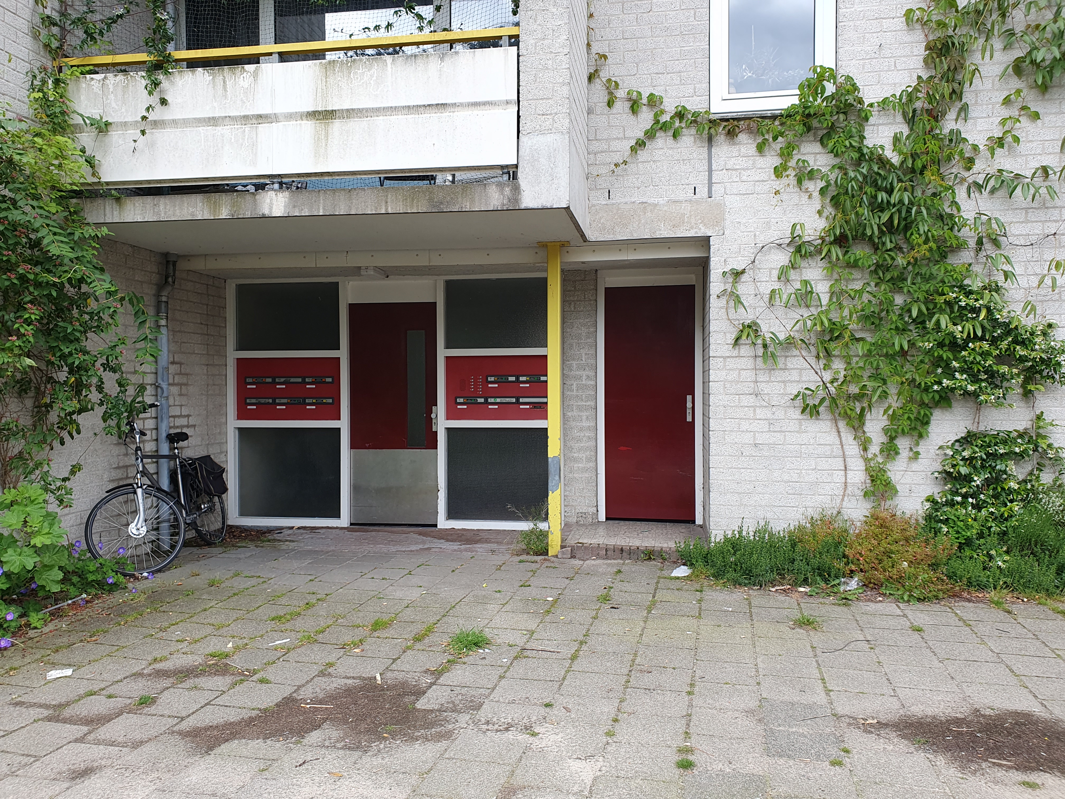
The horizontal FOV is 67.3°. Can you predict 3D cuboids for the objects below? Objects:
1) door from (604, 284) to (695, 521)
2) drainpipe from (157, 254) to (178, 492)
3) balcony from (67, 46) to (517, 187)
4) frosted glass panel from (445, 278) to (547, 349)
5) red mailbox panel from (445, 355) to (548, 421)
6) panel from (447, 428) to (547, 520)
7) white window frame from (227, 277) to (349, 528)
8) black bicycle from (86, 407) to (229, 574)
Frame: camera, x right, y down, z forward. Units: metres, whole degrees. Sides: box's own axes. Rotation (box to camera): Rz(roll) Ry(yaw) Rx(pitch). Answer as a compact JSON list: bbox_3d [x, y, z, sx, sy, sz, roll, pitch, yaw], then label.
[{"bbox_3d":[1.092,0.037,7.421,0.825,2.170,0.060,0,1,8],"label":"door"},{"bbox_3d":[-3.137,-0.018,6.865,0.130,2.480,0.140,0,1,8],"label":"drainpipe"},{"bbox_3d":[-1.718,-1.909,5.535,3.297,0.760,0.190,0,1,8],"label":"balcony"},{"bbox_3d":[-0.325,-0.819,7.641,1.035,0.661,0.040,0,1,8],"label":"frosted glass panel"},{"bbox_3d":[-0.317,-0.106,7.654,1.025,0.610,0.050,0,1,8],"label":"red mailbox panel"},{"bbox_3d":[-0.311,0.717,7.659,1.017,0.883,0.040,0,1,8],"label":"panel"},{"bbox_3d":[-2.431,0.031,7.954,1.265,2.450,0.110,0,1,8],"label":"white window frame"},{"bbox_3d":[-2.966,0.715,6.644,0.530,1.220,1.550,0,1,8],"label":"black bicycle"}]

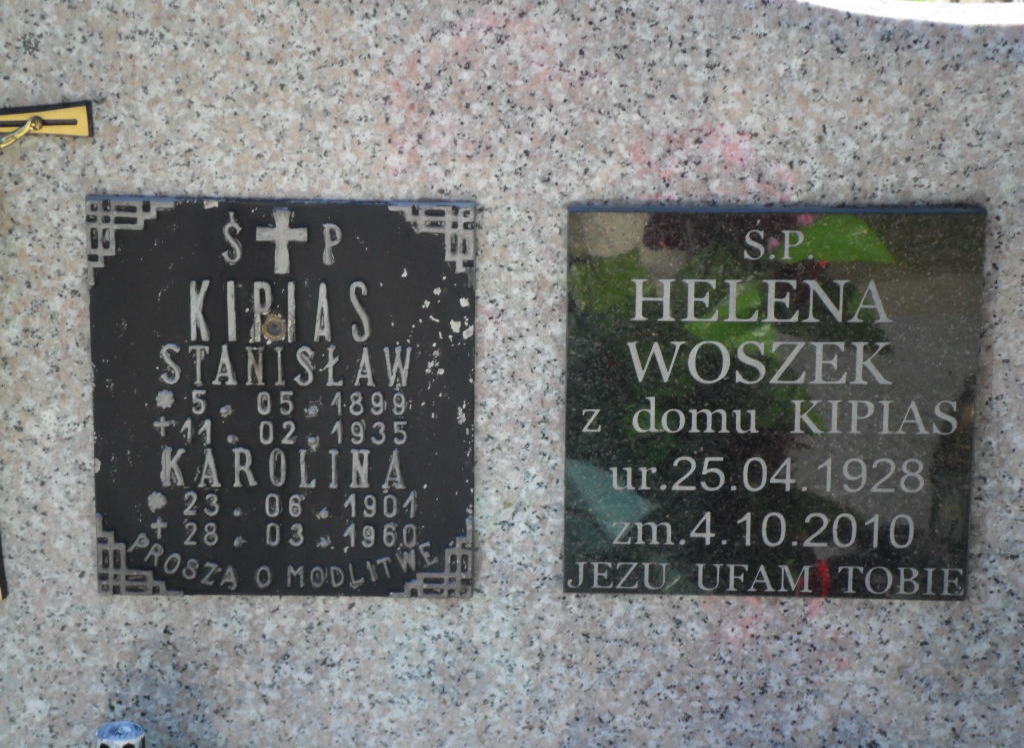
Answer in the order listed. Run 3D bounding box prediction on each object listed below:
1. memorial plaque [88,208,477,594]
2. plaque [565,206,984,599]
[{"bbox_3d":[-0.168,0.019,2.358,0.280,0.302,0.019,1,17,1],"label":"memorial plaque"},{"bbox_3d":[0.190,0.022,2.355,0.300,0.296,0.018,0,17,1],"label":"plaque"}]

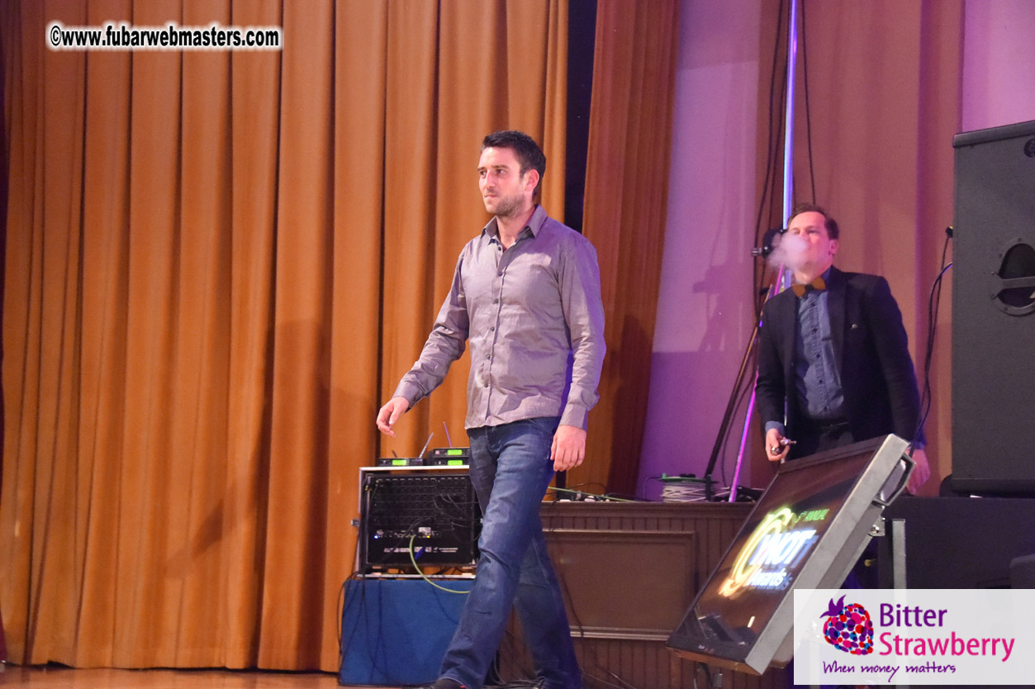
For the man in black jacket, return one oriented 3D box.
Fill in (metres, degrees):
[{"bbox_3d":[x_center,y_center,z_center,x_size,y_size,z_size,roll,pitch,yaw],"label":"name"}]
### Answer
[{"bbox_3d":[1.180,0.360,6.470,0.560,1.770,0.400,-2,-7,28],"label":"man in black jacket"}]

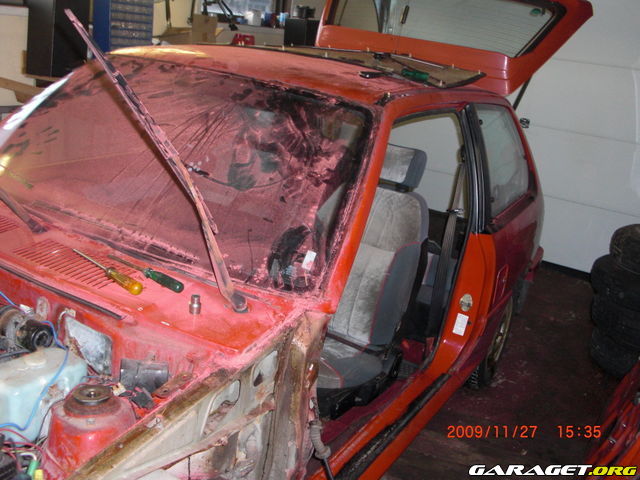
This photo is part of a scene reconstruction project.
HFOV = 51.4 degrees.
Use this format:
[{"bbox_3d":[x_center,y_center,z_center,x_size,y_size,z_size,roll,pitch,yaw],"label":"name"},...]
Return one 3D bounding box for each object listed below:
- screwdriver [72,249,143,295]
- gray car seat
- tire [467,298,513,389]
[{"bbox_3d":[-0.488,0.065,1.507,0.031,0.031,0.285,-15,26,-42],"label":"screwdriver"},{"bbox_3d":[0.051,0.089,2.535,0.500,0.880,0.770,17,19,28],"label":"gray car seat"},{"bbox_3d":[0.794,0.412,3.243,0.180,0.560,0.560,17,19,28],"label":"tire"}]

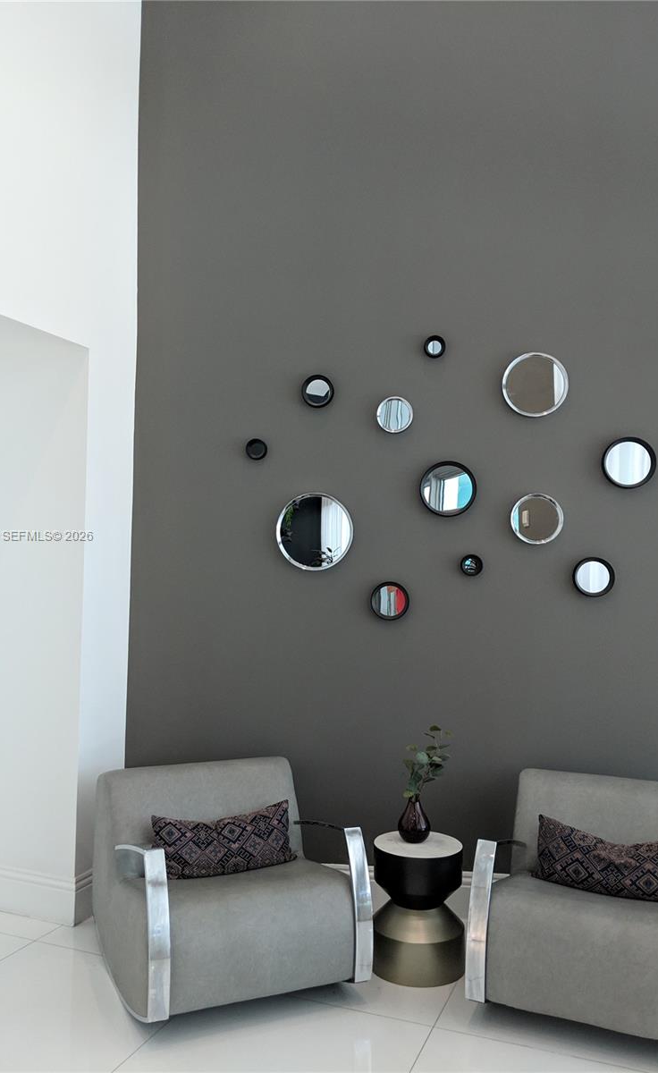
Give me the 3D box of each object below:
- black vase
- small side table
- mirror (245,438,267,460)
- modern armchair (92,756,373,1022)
[{"bbox_3d":[0.337,1.109,3.296,0.128,0.167,0.128,1,-3,0],"label":"black vase"},{"bbox_3d":[0.346,1.418,3.227,0.352,0.457,0.352,1,-3,0],"label":"small side table"},{"bbox_3d":[-0.336,-0.401,3.825,0.099,0.099,0.035,0,-3,7],"label":"mirror"},{"bbox_3d":[-0.393,1.285,3.169,0.764,0.700,0.900,2,-3,-25],"label":"modern armchair"}]

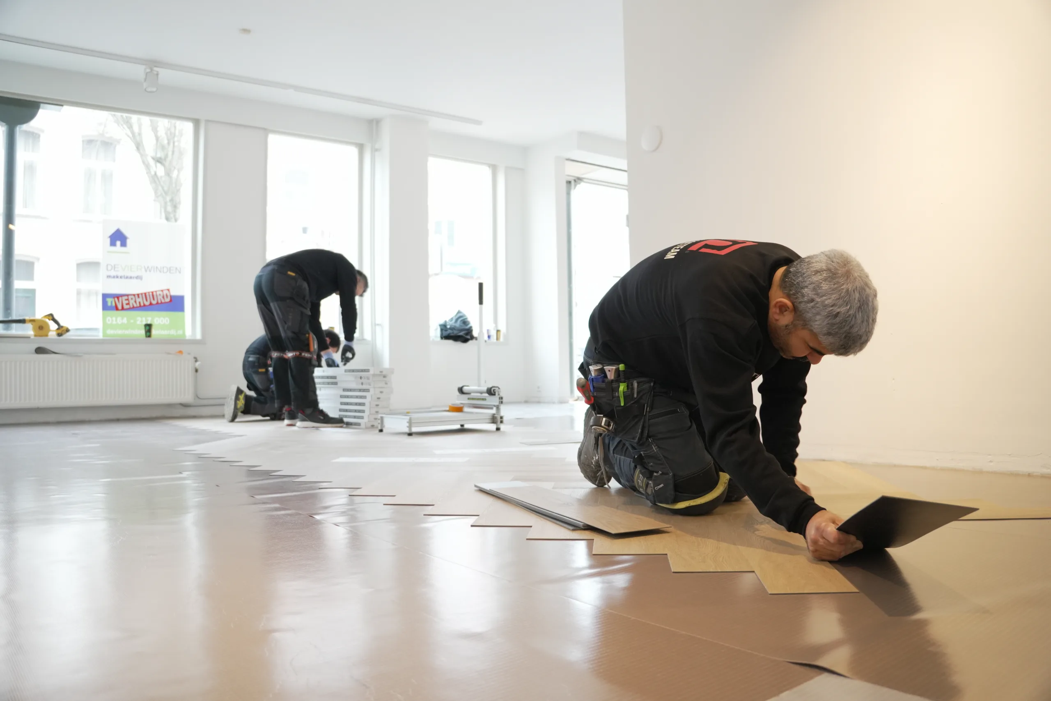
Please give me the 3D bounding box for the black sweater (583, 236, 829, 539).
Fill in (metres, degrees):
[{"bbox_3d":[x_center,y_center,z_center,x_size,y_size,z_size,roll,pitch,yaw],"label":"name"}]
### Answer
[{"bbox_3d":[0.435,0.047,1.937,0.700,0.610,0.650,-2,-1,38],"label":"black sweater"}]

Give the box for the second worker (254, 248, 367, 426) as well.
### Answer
[{"bbox_3d":[-1.406,-0.083,5.150,0.700,1.130,0.500,0,-1,-26],"label":"second worker"}]

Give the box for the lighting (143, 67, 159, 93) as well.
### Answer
[{"bbox_3d":[-2.732,-1.972,5.750,0.105,0.180,0.105,0,-1,-31],"label":"lighting"}]

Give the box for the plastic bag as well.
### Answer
[{"bbox_3d":[-0.652,-0.222,7.500,0.350,0.310,0.250,0,-1,-31],"label":"plastic bag"}]

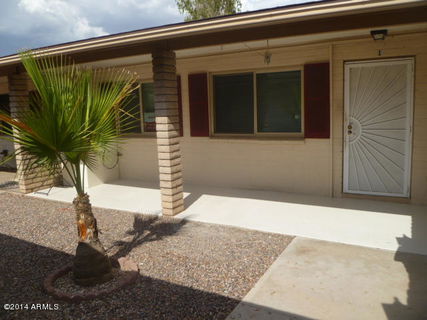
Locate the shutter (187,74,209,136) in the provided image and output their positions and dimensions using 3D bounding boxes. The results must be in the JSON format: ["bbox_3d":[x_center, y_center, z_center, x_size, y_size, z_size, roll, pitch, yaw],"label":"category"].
[{"bbox_3d":[-0.299,-1.054,6.662,0.413,1.194,0.050,3,10,29],"label":"shutter"}]

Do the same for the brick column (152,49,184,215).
[{"bbox_3d":[-0.644,-0.366,5.037,0.204,2.348,0.298,3,10,29],"label":"brick column"}]

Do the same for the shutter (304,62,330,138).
[{"bbox_3d":[1.662,-0.948,5.579,0.398,1.194,0.050,3,10,29],"label":"shutter"}]

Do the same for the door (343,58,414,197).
[{"bbox_3d":[2.465,-0.467,5.230,0.935,2.050,0.060,3,10,29],"label":"door"}]

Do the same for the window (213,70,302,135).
[{"bbox_3d":[0.710,-1.007,6.121,1.761,1.164,0.100,3,10,29],"label":"window"}]

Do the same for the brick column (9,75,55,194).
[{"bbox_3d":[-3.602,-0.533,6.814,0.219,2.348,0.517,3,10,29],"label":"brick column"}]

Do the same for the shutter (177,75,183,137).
[{"bbox_3d":[-0.819,-1.076,6.951,0.398,1.194,0.050,3,10,29],"label":"shutter"}]

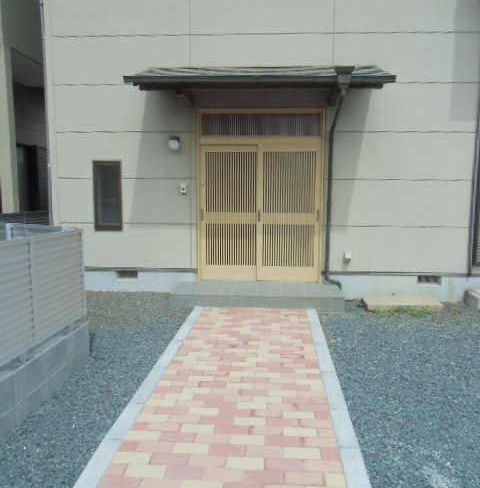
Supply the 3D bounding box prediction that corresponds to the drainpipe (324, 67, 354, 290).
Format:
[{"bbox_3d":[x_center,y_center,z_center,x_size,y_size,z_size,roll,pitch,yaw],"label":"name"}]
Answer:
[{"bbox_3d":[1.185,-0.633,5.312,0.315,2.620,0.970,1,7,3],"label":"drainpipe"}]

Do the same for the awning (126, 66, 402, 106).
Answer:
[{"bbox_3d":[0.229,-1.967,5.237,2.950,0.505,0.960,1,7,3],"label":"awning"}]

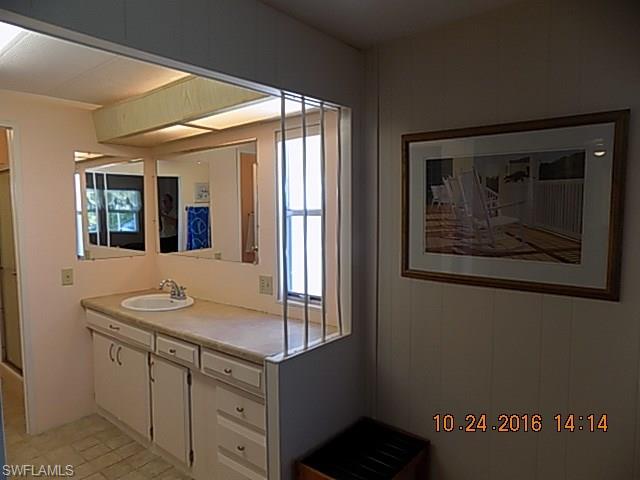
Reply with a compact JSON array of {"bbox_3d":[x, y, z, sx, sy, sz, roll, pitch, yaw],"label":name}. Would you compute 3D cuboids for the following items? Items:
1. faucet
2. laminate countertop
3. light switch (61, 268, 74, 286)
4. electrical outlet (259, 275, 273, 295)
[{"bbox_3d":[-1.059,0.360,3.045,0.150,0.125,0.155,-3,5,-39],"label":"faucet"},{"bbox_3d":[-0.813,0.481,2.695,1.929,0.040,0.570,3,5,39],"label":"laminate countertop"},{"bbox_3d":[-1.784,0.267,3.011,0.008,0.114,0.070,3,5,39],"label":"light switch"},{"bbox_3d":[-0.339,0.286,2.659,0.114,0.114,0.010,3,5,39],"label":"electrical outlet"}]

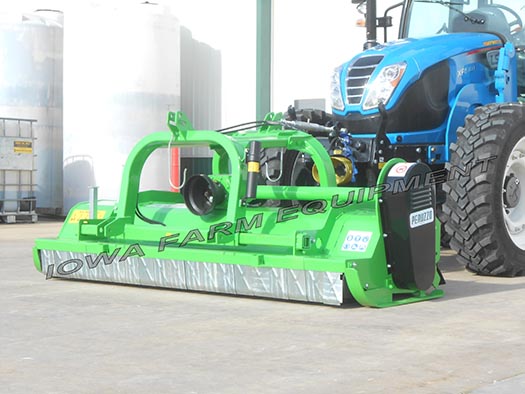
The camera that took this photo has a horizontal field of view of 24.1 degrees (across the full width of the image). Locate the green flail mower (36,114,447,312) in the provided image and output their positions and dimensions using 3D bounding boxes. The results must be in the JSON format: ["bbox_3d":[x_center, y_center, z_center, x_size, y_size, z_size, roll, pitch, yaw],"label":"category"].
[{"bbox_3d":[-0.155,0.024,7.467,2.469,1.063,1.077,2,3,37],"label":"green flail mower"}]

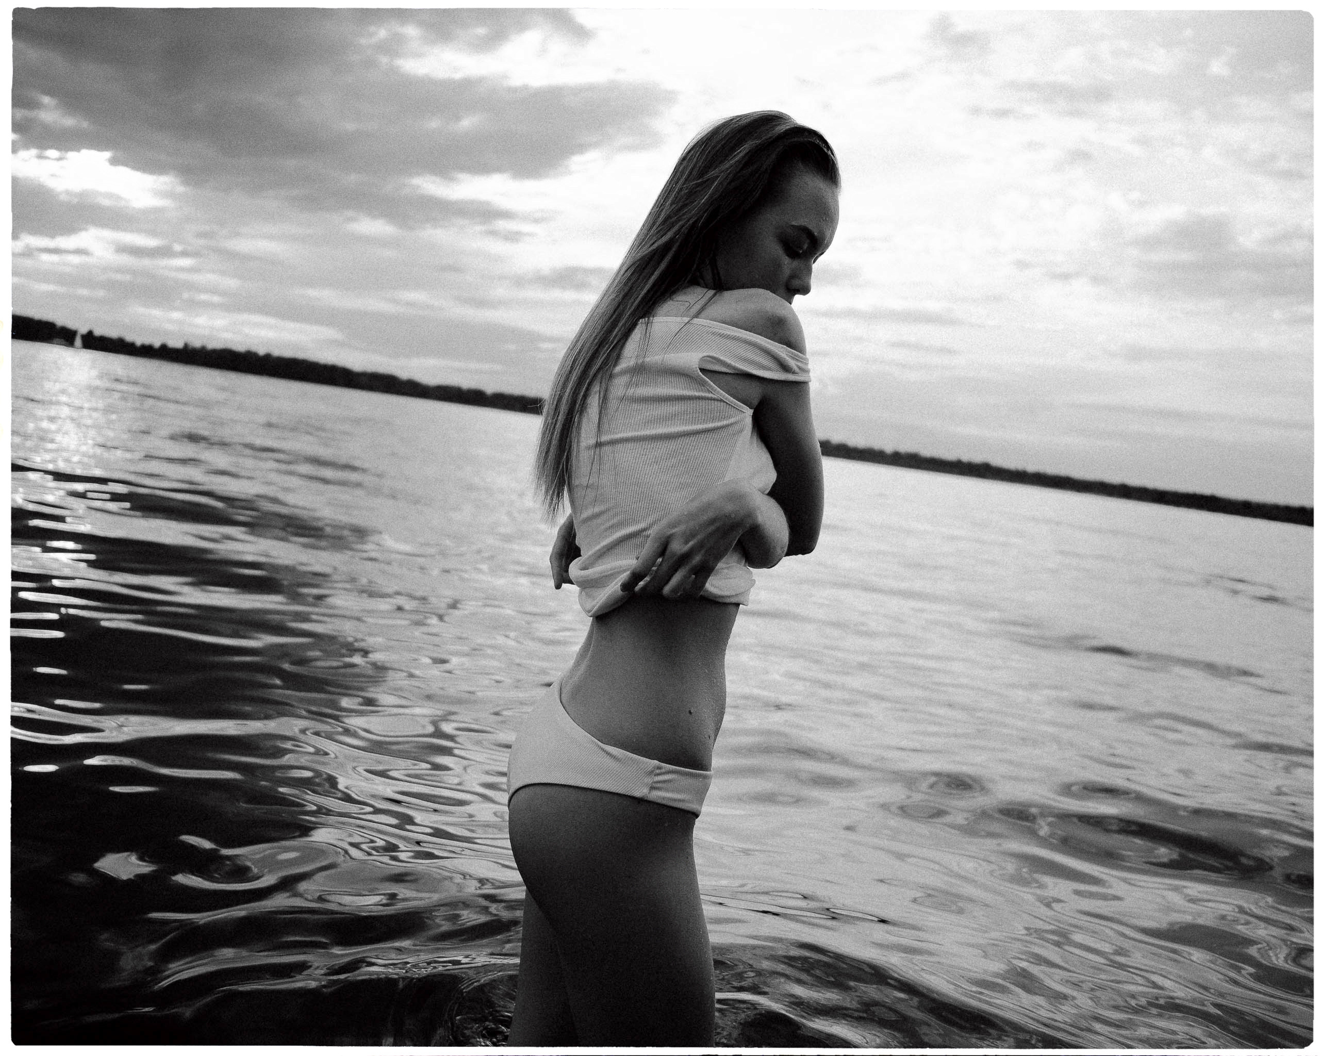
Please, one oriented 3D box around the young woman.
[{"bbox_3d":[-0.020,0.344,1.393,0.350,1.660,0.420,6,5,-22],"label":"young woman"}]

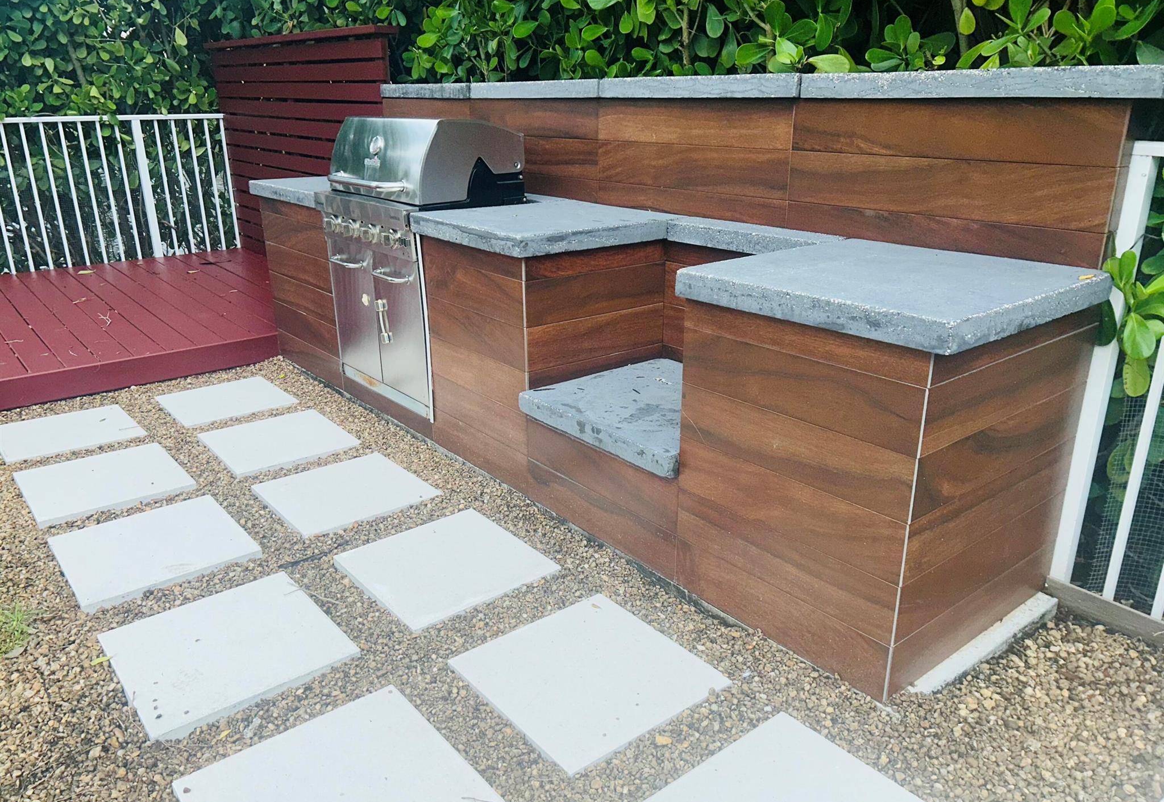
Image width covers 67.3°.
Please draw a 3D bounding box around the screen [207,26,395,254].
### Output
[{"bbox_3d":[-1.902,-1.626,5.863,0.133,1.514,2.802,-15,24,-36],"label":"screen"}]

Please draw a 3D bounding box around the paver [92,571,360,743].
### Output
[{"bbox_3d":[-0.855,0.608,2.112,0.464,0.045,0.464,-15,24,-36],"label":"paver"}]

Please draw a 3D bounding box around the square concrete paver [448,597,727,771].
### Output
[{"bbox_3d":[0.013,0.640,2.008,0.464,0.045,0.464,-15,24,-36],"label":"square concrete paver"}]

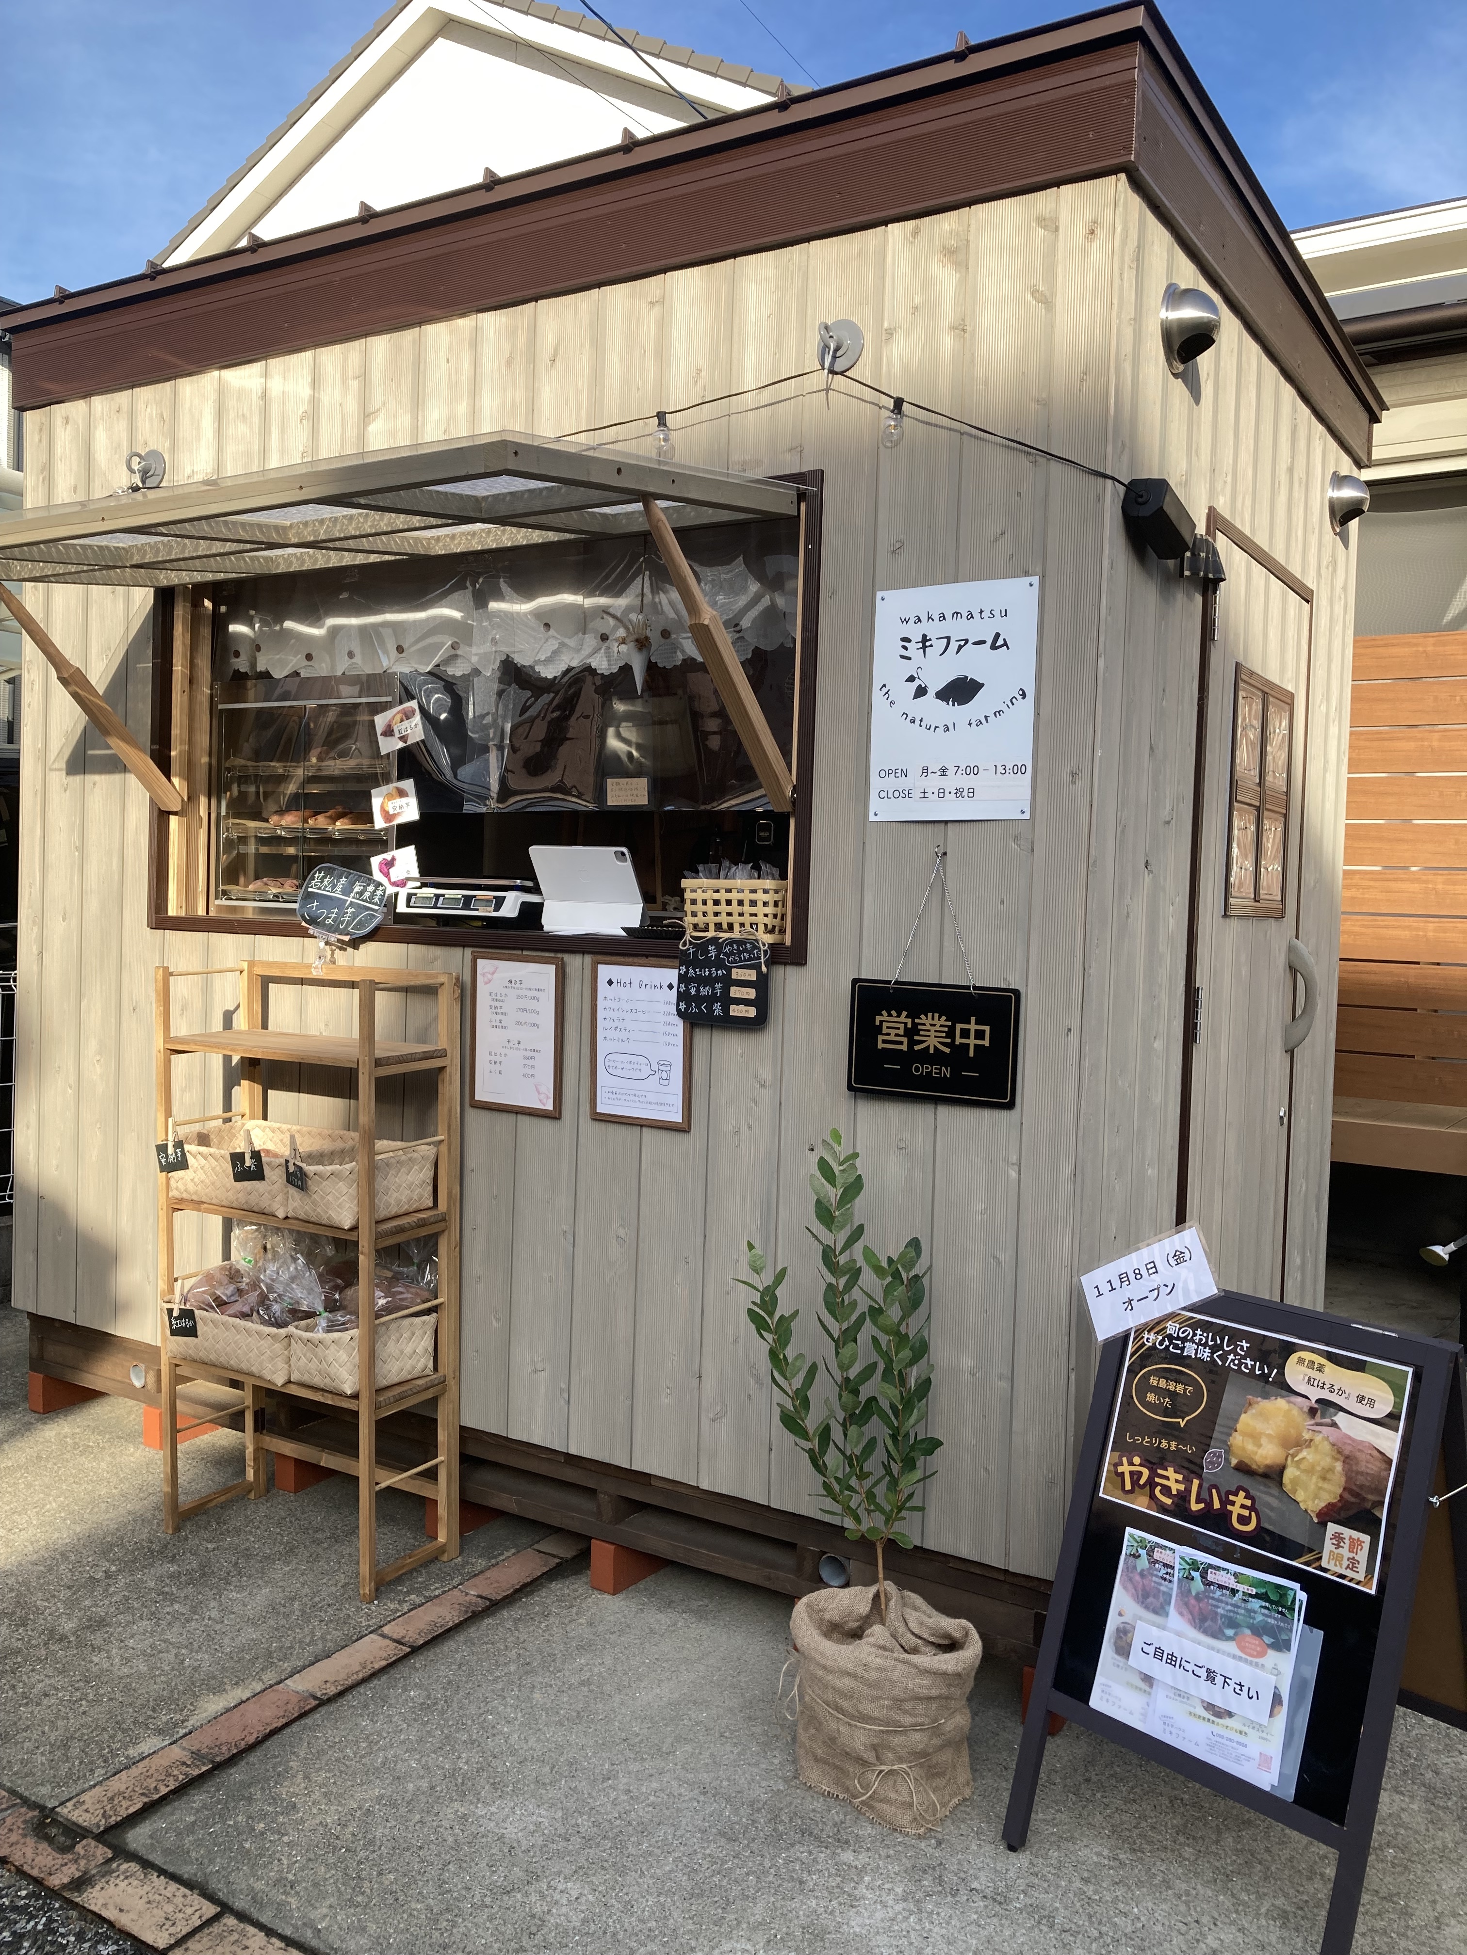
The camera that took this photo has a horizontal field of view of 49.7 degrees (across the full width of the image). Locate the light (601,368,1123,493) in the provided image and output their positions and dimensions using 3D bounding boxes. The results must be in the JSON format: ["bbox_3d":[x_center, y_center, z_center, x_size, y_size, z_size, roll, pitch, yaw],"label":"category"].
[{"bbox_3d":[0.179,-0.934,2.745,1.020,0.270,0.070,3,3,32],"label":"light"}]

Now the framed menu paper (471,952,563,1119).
[{"bbox_3d":[-0.441,0.116,3.218,0.239,0.323,0.018,4,3,32],"label":"framed menu paper"}]

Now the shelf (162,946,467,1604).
[{"bbox_3d":[-0.892,0.595,3.315,0.605,1.222,0.265,4,3,32],"label":"shelf"}]

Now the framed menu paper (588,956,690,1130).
[{"bbox_3d":[-0.174,0.126,3.027,0.235,0.317,0.015,3,3,32],"label":"framed menu paper"}]

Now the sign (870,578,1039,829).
[{"bbox_3d":[0.373,-0.470,2.703,0.298,0.401,0.007,4,3,32],"label":"sign"}]

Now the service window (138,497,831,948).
[{"bbox_3d":[-0.601,-0.505,3.350,1.790,0.855,0.120,4,3,32],"label":"service window"}]

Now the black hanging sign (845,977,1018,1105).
[{"bbox_3d":[0.337,0.111,2.699,0.310,0.200,0.010,3,3,32],"label":"black hanging sign"}]

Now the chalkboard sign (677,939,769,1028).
[{"bbox_3d":[-0.019,0.006,2.911,0.198,0.156,0.010,4,3,32],"label":"chalkboard sign"}]

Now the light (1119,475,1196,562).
[{"bbox_3d":[0.718,-0.767,2.650,0.062,0.060,0.175,3,-7,32],"label":"light"}]

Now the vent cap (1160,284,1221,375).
[{"bbox_3d":[0.807,-1.129,2.747,0.084,0.150,0.150,3,3,32],"label":"vent cap"}]

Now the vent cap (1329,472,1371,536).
[{"bbox_3d":[1.529,-1.177,3.901,0.084,0.150,0.150,3,3,32],"label":"vent cap"}]

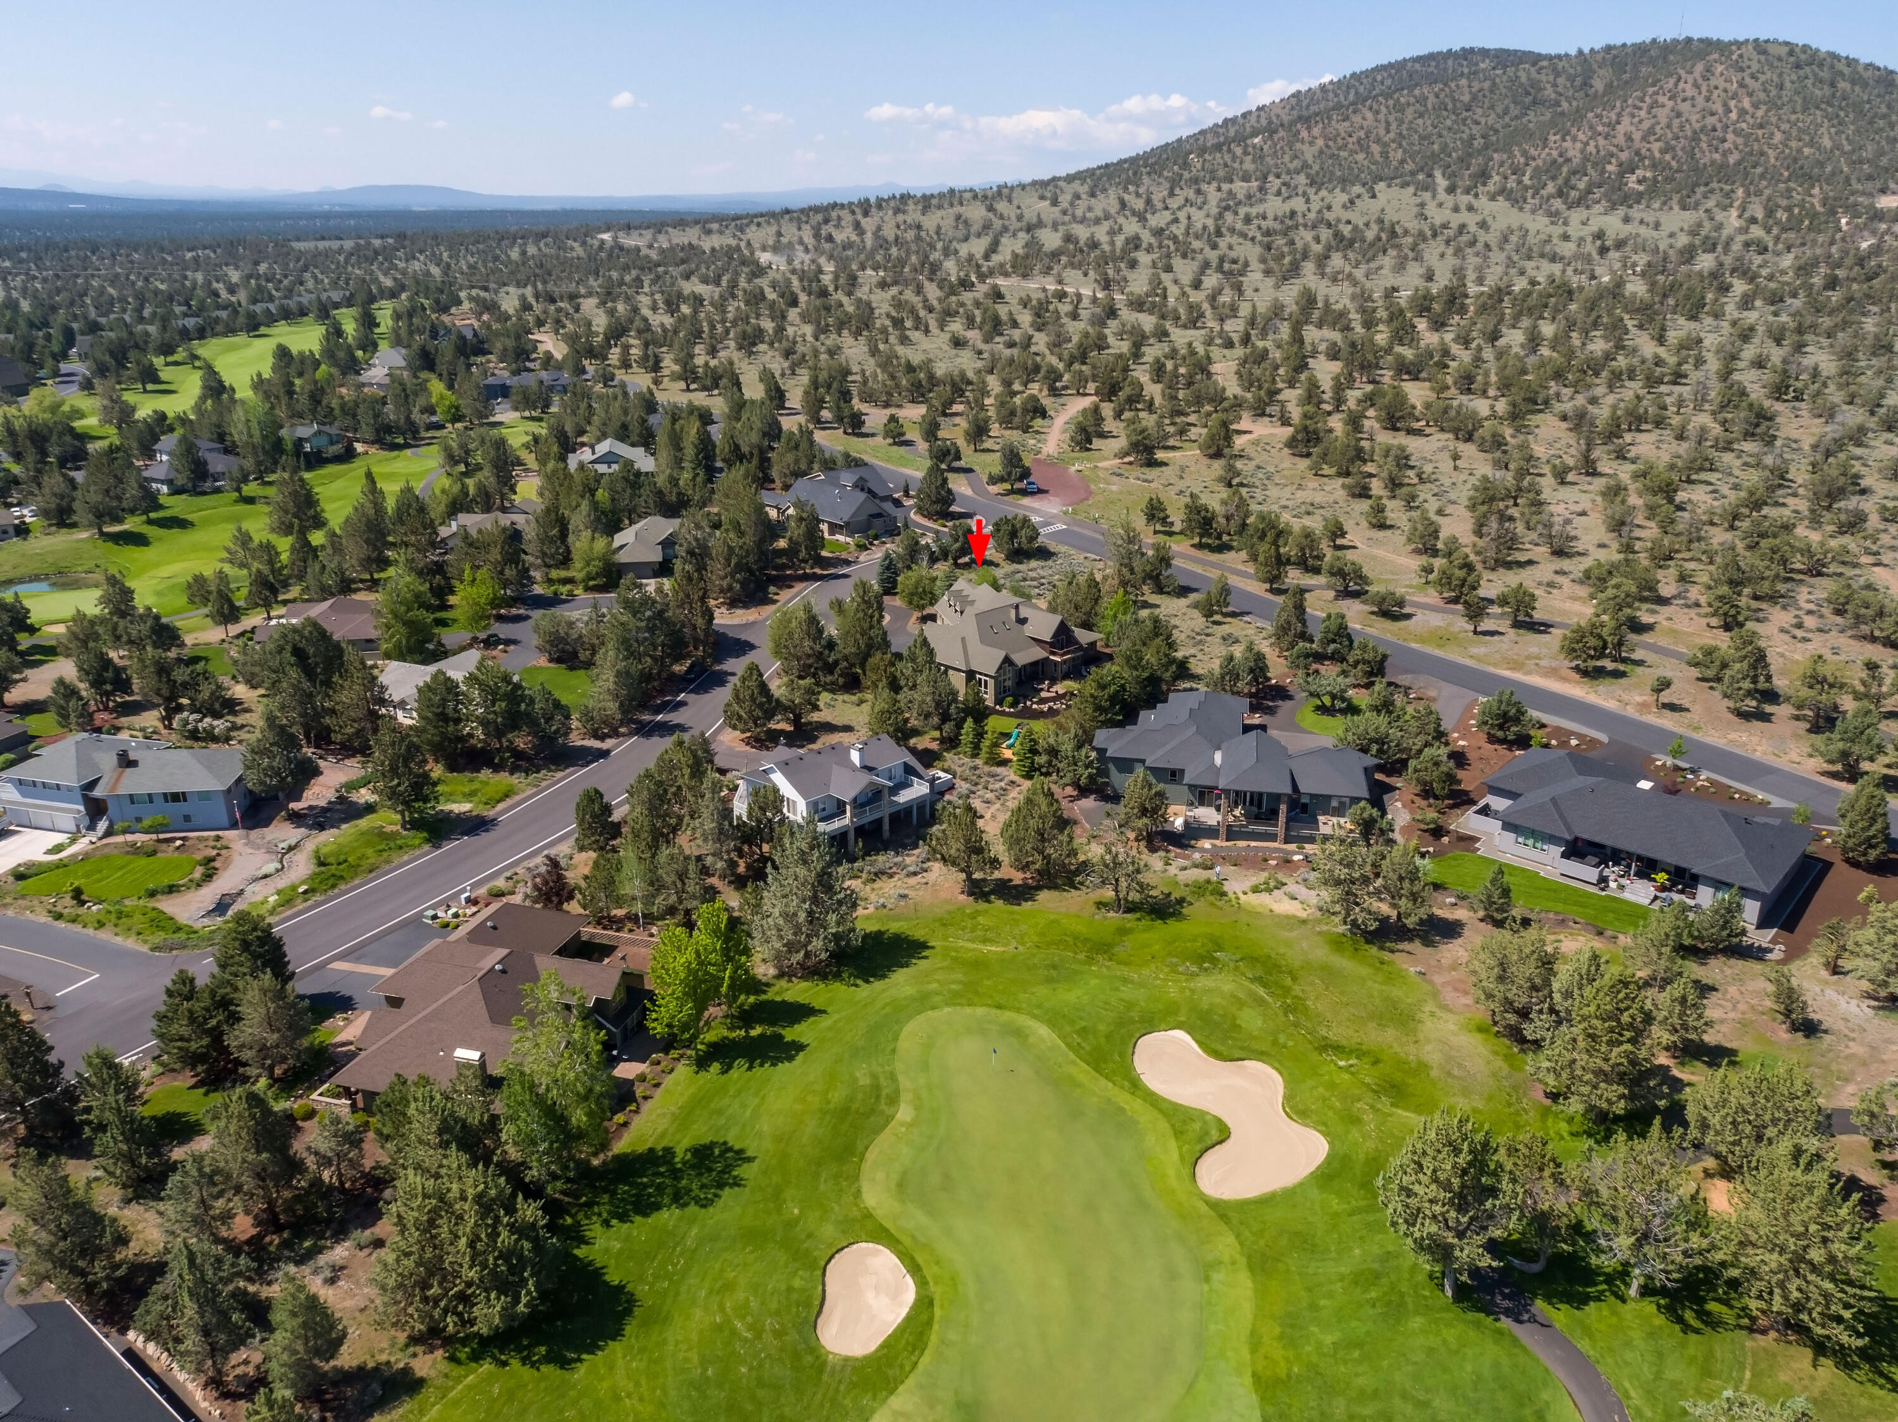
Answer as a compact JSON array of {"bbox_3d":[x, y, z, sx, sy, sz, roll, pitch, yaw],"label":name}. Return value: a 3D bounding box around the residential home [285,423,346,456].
[{"bbox_3d":[-159.210,-67.830,329.180,14.500,6.500,12.500,-8,23,-19],"label":"residential home"}]

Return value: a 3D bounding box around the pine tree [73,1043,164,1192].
[{"bbox_3d":[-52.580,25.810,83.840,5.200,10.840,5.200,0,21,0],"label":"pine tree"}]

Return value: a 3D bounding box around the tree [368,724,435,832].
[{"bbox_3d":[-55.318,6.408,133.455,6.566,11.873,6.566,0,22,0],"label":"tree"}]

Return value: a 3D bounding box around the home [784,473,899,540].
[{"bbox_3d":[-18.880,-42.430,261.820,26.460,7.350,25.970,-20,29,-41],"label":"home"}]

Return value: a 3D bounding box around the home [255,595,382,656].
[{"bbox_3d":[-87.700,-11.790,186.600,18.500,6.000,14.000,0,21,0],"label":"home"}]

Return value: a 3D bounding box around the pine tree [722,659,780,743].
[{"bbox_3d":[-23.414,-1.628,156.778,6.503,9.653,6.503,0,22,0],"label":"pine tree"}]

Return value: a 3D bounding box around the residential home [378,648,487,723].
[{"bbox_3d":[-61.987,-2.962,166.471,18.000,5.000,17.500,11,24,25],"label":"residential home"}]

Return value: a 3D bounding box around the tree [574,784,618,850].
[{"bbox_3d":[-35.046,10.443,130.094,4.047,6.841,4.047,0,22,0],"label":"tree"}]

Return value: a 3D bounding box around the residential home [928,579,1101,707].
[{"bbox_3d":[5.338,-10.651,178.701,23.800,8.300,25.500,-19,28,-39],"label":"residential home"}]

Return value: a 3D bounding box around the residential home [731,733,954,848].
[{"bbox_3d":[-11.753,7.318,133.699,18.700,8.000,14.500,-18,28,-38],"label":"residential home"}]

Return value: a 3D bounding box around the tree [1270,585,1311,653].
[{"bbox_3d":[47.950,-12.850,184.430,5.610,9.560,5.610,0,21,0],"label":"tree"}]

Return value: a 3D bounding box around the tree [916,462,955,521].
[{"bbox_3d":[-2.996,-43.962,259.343,7.656,10.902,7.656,0,22,0],"label":"tree"}]

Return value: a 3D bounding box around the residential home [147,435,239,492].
[{"bbox_3d":[-171.860,-56.110,297.860,18.000,7.500,18.000,0,21,0],"label":"residential home"}]

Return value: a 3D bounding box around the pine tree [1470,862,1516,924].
[{"bbox_3d":[48.370,16.120,116.950,3.960,5.490,3.960,0,21,0],"label":"pine tree"}]

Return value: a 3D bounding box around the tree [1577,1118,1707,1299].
[{"bbox_3d":[38.103,27.500,72.621,6.987,12.416,6.987,0,22,0],"label":"tree"}]

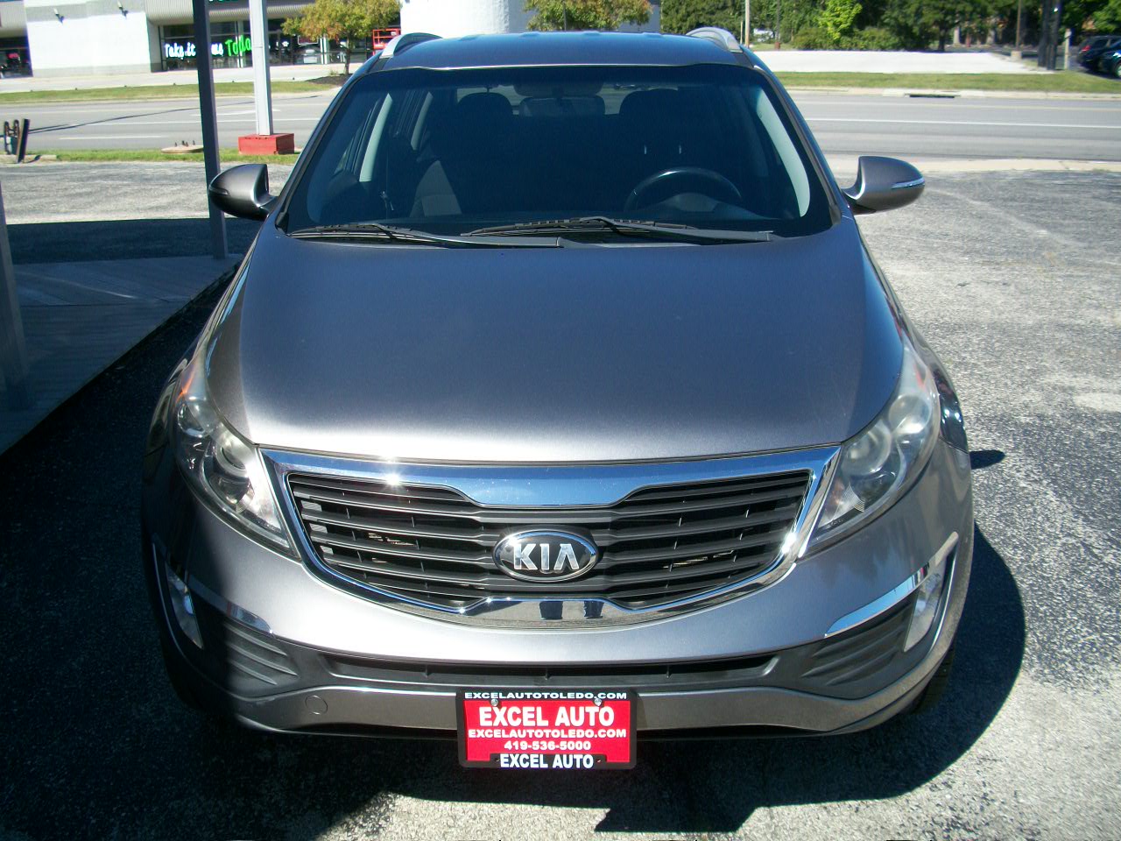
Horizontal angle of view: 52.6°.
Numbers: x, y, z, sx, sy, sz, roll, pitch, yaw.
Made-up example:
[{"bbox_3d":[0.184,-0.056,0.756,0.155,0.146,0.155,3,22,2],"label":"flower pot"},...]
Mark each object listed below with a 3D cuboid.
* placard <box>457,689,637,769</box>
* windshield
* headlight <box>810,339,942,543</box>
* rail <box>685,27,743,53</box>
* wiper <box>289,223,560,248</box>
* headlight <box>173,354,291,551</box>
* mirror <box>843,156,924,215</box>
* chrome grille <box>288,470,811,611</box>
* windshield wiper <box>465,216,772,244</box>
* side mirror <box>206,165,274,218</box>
[{"bbox_3d":[-0.020,0.540,1.994,0.312,0.160,0.020,0,19,1],"label":"placard"},{"bbox_3d":[-0.001,-0.770,3.203,1.440,0.140,0.860,0,49,1],"label":"windshield"},{"bbox_3d":[0.612,0.050,2.225,0.310,0.270,0.460,0,19,1],"label":"headlight"},{"bbox_3d":[0.550,-1.457,4.299,0.080,0.100,1.700,0,19,1],"label":"rail"},{"bbox_3d":[-0.344,-0.482,2.982,0.710,0.060,0.120,0,19,1],"label":"wiper"},{"bbox_3d":[-0.647,0.058,2.254,0.310,0.270,0.460,0,19,1],"label":"headlight"},{"bbox_3d":[0.915,-0.664,3.210,0.230,0.165,0.160,0,19,1],"label":"mirror"},{"bbox_3d":[-0.021,0.205,2.016,0.960,0.210,0.190,0,19,1],"label":"chrome grille"},{"bbox_3d":[0.156,-0.498,2.976,0.800,0.060,0.120,0,19,1],"label":"windshield wiper"},{"bbox_3d":[-0.914,-0.652,3.252,0.230,0.165,0.160,0,19,1],"label":"side mirror"}]

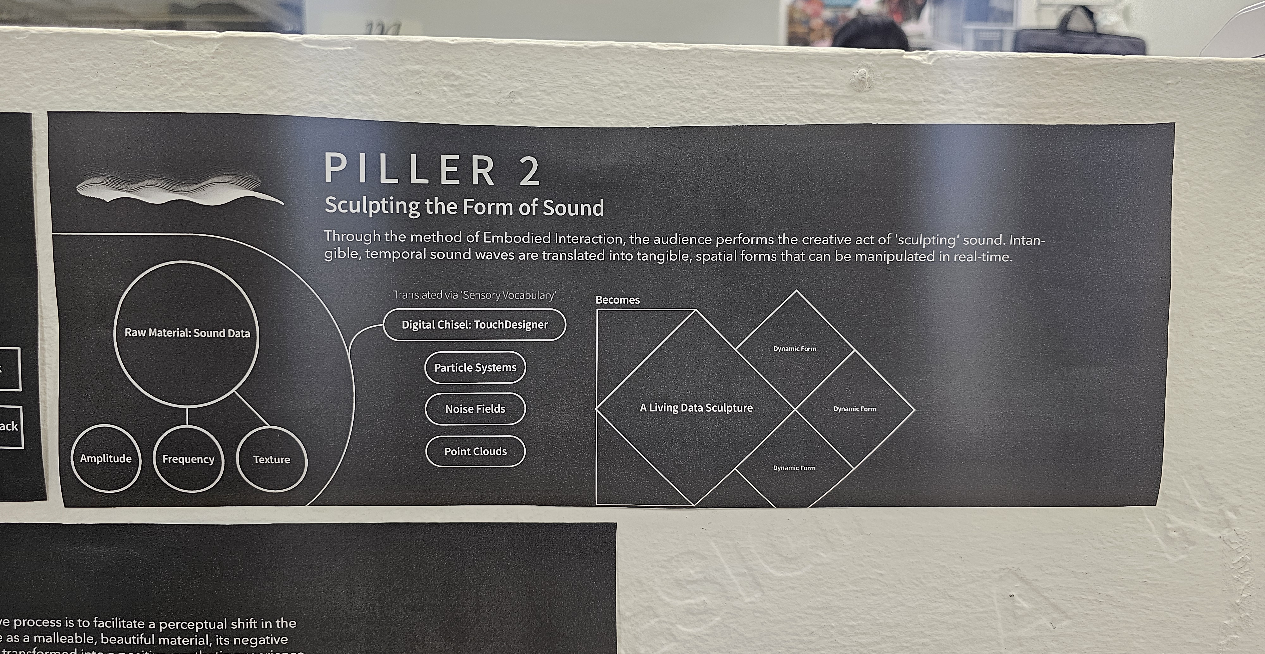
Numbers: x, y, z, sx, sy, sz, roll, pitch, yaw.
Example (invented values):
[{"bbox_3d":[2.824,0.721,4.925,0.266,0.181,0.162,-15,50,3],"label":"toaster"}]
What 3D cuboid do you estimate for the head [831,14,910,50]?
[{"bbox_3d":[0.538,-0.576,1.900,0.180,0.240,0.210,1,5,3],"label":"head"}]

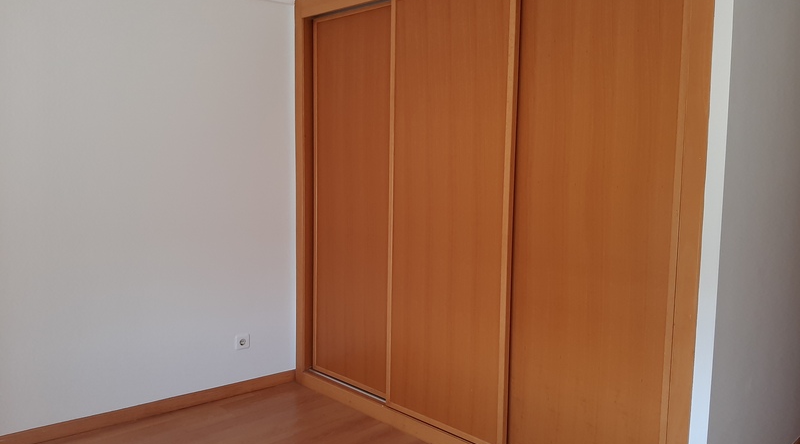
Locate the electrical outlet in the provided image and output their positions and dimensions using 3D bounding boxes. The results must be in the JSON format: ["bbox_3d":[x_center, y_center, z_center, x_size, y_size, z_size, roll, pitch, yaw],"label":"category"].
[{"bbox_3d":[-0.897,0.689,3.572,0.083,0.083,0.013,-4,8,-38],"label":"electrical outlet"}]

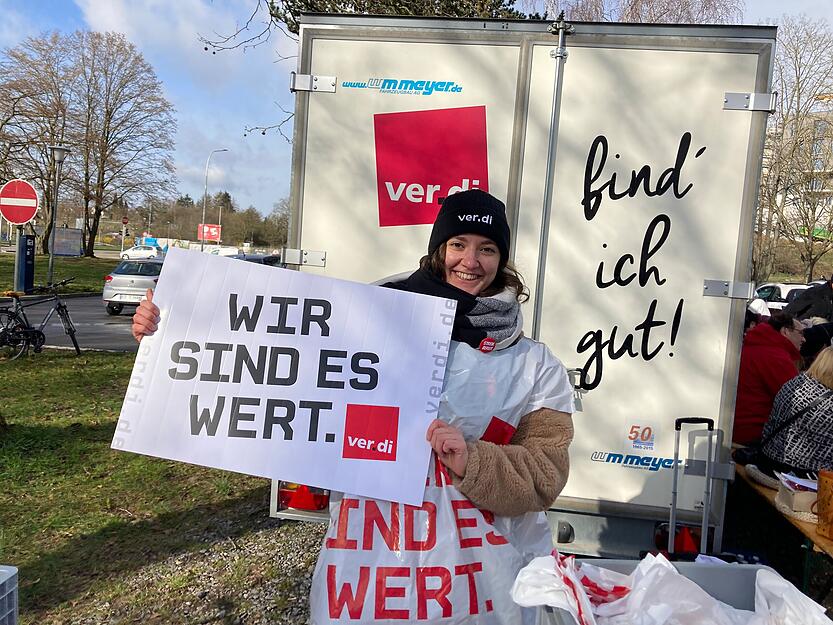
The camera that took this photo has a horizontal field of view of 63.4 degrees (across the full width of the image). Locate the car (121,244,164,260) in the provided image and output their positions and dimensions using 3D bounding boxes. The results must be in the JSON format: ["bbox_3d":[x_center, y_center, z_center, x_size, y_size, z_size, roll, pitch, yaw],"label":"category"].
[{"bbox_3d":[-28.106,-6.143,69.000,4.120,1.470,1.750,4,4,-3],"label":"car"}]

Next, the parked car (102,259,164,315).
[{"bbox_3d":[-6.850,-0.706,18.400,1.780,1.450,4.060,4,3,0],"label":"parked car"}]

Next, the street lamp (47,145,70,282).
[{"bbox_3d":[-12.097,-3.253,22.600,0.700,4.720,0.700,6,3,0],"label":"street lamp"}]

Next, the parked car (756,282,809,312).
[{"bbox_3d":[12.800,-0.129,23.000,4.250,1.680,1.750,7,5,40],"label":"parked car"}]

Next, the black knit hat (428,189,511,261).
[{"bbox_3d":[0.117,-0.194,1.470,0.180,0.163,0.205,9,-5,2],"label":"black knit hat"}]

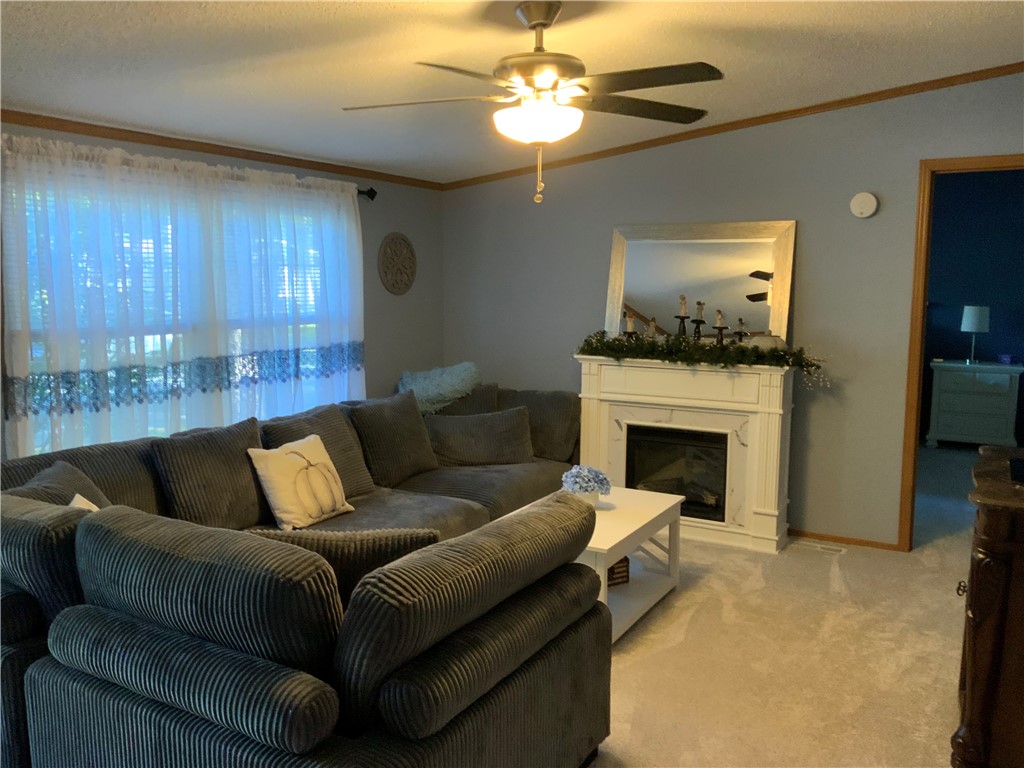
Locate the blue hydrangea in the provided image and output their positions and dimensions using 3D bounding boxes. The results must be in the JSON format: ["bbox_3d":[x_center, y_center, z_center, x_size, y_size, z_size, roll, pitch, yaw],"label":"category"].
[{"bbox_3d":[0.333,0.432,3.859,0.215,0.140,0.215,0,7,0],"label":"blue hydrangea"}]

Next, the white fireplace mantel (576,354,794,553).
[{"bbox_3d":[0.996,0.368,5.005,1.250,1.020,0.340,4,8,32],"label":"white fireplace mantel"}]

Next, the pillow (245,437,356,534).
[{"bbox_3d":[-0.924,0.424,3.792,0.140,0.420,0.450,-31,-11,29],"label":"pillow"}]

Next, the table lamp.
[{"bbox_3d":[4.232,-0.451,7.850,0.265,0.530,0.265,4,8,32],"label":"table lamp"}]

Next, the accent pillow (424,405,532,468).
[{"bbox_3d":[-0.177,0.306,4.871,0.620,0.370,0.170,-2,-14,-16],"label":"accent pillow"}]

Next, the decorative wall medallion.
[{"bbox_3d":[-0.744,-0.798,5.681,0.030,0.410,0.400,4,8,32],"label":"decorative wall medallion"}]

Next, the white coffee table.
[{"bbox_3d":[0.345,0.792,3.814,0.560,0.450,0.913,4,8,30],"label":"white coffee table"}]

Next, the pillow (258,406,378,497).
[{"bbox_3d":[-0.886,0.353,3.992,0.180,0.480,0.530,-25,-5,30],"label":"pillow"}]

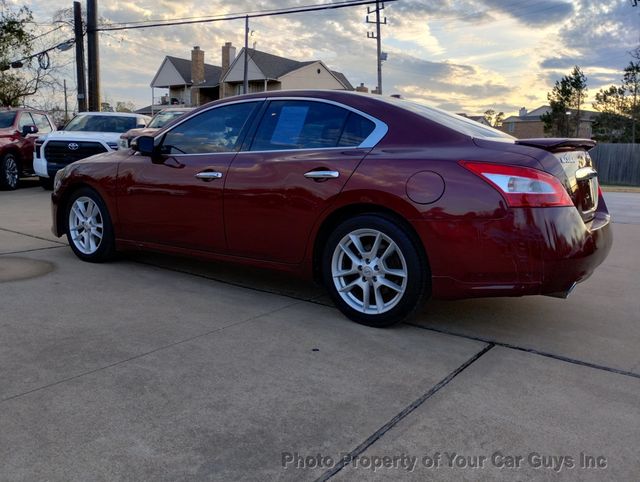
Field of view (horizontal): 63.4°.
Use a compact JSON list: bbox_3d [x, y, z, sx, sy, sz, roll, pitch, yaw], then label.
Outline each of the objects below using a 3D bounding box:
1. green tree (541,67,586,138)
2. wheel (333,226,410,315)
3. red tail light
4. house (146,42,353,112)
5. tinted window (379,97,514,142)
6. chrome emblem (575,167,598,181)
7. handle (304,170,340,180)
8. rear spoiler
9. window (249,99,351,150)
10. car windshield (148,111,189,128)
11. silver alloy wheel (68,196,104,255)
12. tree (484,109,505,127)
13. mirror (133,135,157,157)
[{"bbox_3d":[17.932,-8.763,38.202,3.299,7.857,3.299,6,10,24],"label":"green tree"},{"bbox_3d":[0.331,0.165,3.033,0.490,0.490,0.200,8,11,33],"label":"wheel"},{"bbox_3d":[0.993,-0.289,2.607,0.520,0.240,0.270,8,13,33],"label":"red tail light"},{"bbox_3d":[-5.584,-11.546,43.827,11.300,8.300,12.800,5,12,25],"label":"house"},{"bbox_3d":[0.950,-0.784,3.456,0.840,0.100,1.240,29,22,28],"label":"tinted window"},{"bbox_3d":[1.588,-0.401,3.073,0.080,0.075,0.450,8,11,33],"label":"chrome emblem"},{"bbox_3d":[0.015,-0.387,3.043,0.245,0.045,0.050,4,9,34],"label":"handle"},{"bbox_3d":[1.489,-0.569,3.117,0.310,0.100,1.250,8,11,33],"label":"rear spoiler"},{"bbox_3d":[-0.125,-0.731,3.292,0.672,0.373,0.040,8,-15,32],"label":"window"},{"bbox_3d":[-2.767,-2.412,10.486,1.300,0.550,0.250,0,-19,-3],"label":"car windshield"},{"bbox_3d":[-1.972,-0.147,4.576,0.495,0.495,0.200,8,13,33],"label":"silver alloy wheel"},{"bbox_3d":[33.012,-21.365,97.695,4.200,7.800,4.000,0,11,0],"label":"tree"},{"bbox_3d":[-1.292,-0.704,3.827,0.130,0.160,0.200,8,13,33],"label":"mirror"}]

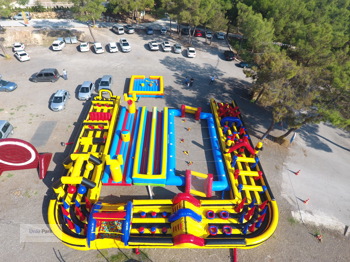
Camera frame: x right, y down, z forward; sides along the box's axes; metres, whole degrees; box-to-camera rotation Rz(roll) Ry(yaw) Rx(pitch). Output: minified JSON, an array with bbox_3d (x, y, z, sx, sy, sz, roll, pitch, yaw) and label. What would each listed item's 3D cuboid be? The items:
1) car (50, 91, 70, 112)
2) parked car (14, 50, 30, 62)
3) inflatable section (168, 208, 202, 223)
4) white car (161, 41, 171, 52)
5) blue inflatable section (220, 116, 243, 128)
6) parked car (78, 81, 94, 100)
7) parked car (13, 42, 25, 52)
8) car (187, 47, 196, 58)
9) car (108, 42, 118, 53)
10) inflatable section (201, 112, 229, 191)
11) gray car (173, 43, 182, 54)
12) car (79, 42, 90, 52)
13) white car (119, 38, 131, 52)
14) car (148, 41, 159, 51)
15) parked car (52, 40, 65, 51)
[{"bbox_3d":[-18.169,-4.906,31.922,1.737,1.479,4.299,-5,46,-4],"label":"car"},{"bbox_3d":[-32.760,-16.240,43.250,1.720,1.430,4.350,-31,51,-31],"label":"parked car"},{"bbox_3d":[0.860,7.123,16.854,2.650,1.750,0.600,1,44,-1],"label":"inflatable section"},{"bbox_3d":[-2.063,-19.790,46.631,1.780,1.530,4.250,-8,45,-11],"label":"white car"},{"bbox_3d":[7.526,-0.937,26.962,2.750,1.950,0.620,0,44,-3],"label":"blue inflatable section"},{"bbox_3d":[-14.460,-6.780,33.010,1.700,1.500,4.100,-3,42,-4],"label":"parked car"},{"bbox_3d":[-35.186,-19.042,45.643,1.737,1.457,4.162,-20,49,-18],"label":"parked car"},{"bbox_3d":[3.750,-18.270,46.140,1.760,1.470,4.450,-2,42,-3],"label":"car"},{"bbox_3d":[-13.888,-19.104,45.502,1.740,1.465,4.181,-12,47,-10],"label":"car"},{"bbox_3d":[4.400,1.650,24.350,1.900,1.000,12.400,0,42,-1],"label":"inflatable section"},{"bbox_3d":[0.590,-19.790,47.790,1.710,1.440,4.280,-4,42,-6],"label":"gray car"},{"bbox_3d":[-21.360,-20.110,47.770,1.700,1.420,4.310,-10,43,-12],"label":"car"},{"bbox_3d":[-11.358,-19.585,45.930,1.770,1.480,4.700,-15,48,-13],"label":"white car"},{"bbox_3d":[-4.887,-20.253,47.321,1.770,1.460,4.400,-7,45,-10],"label":"car"},{"bbox_3d":[-26.058,-19.456,45.223,1.750,1.500,4.200,-6,45,-9],"label":"parked car"}]

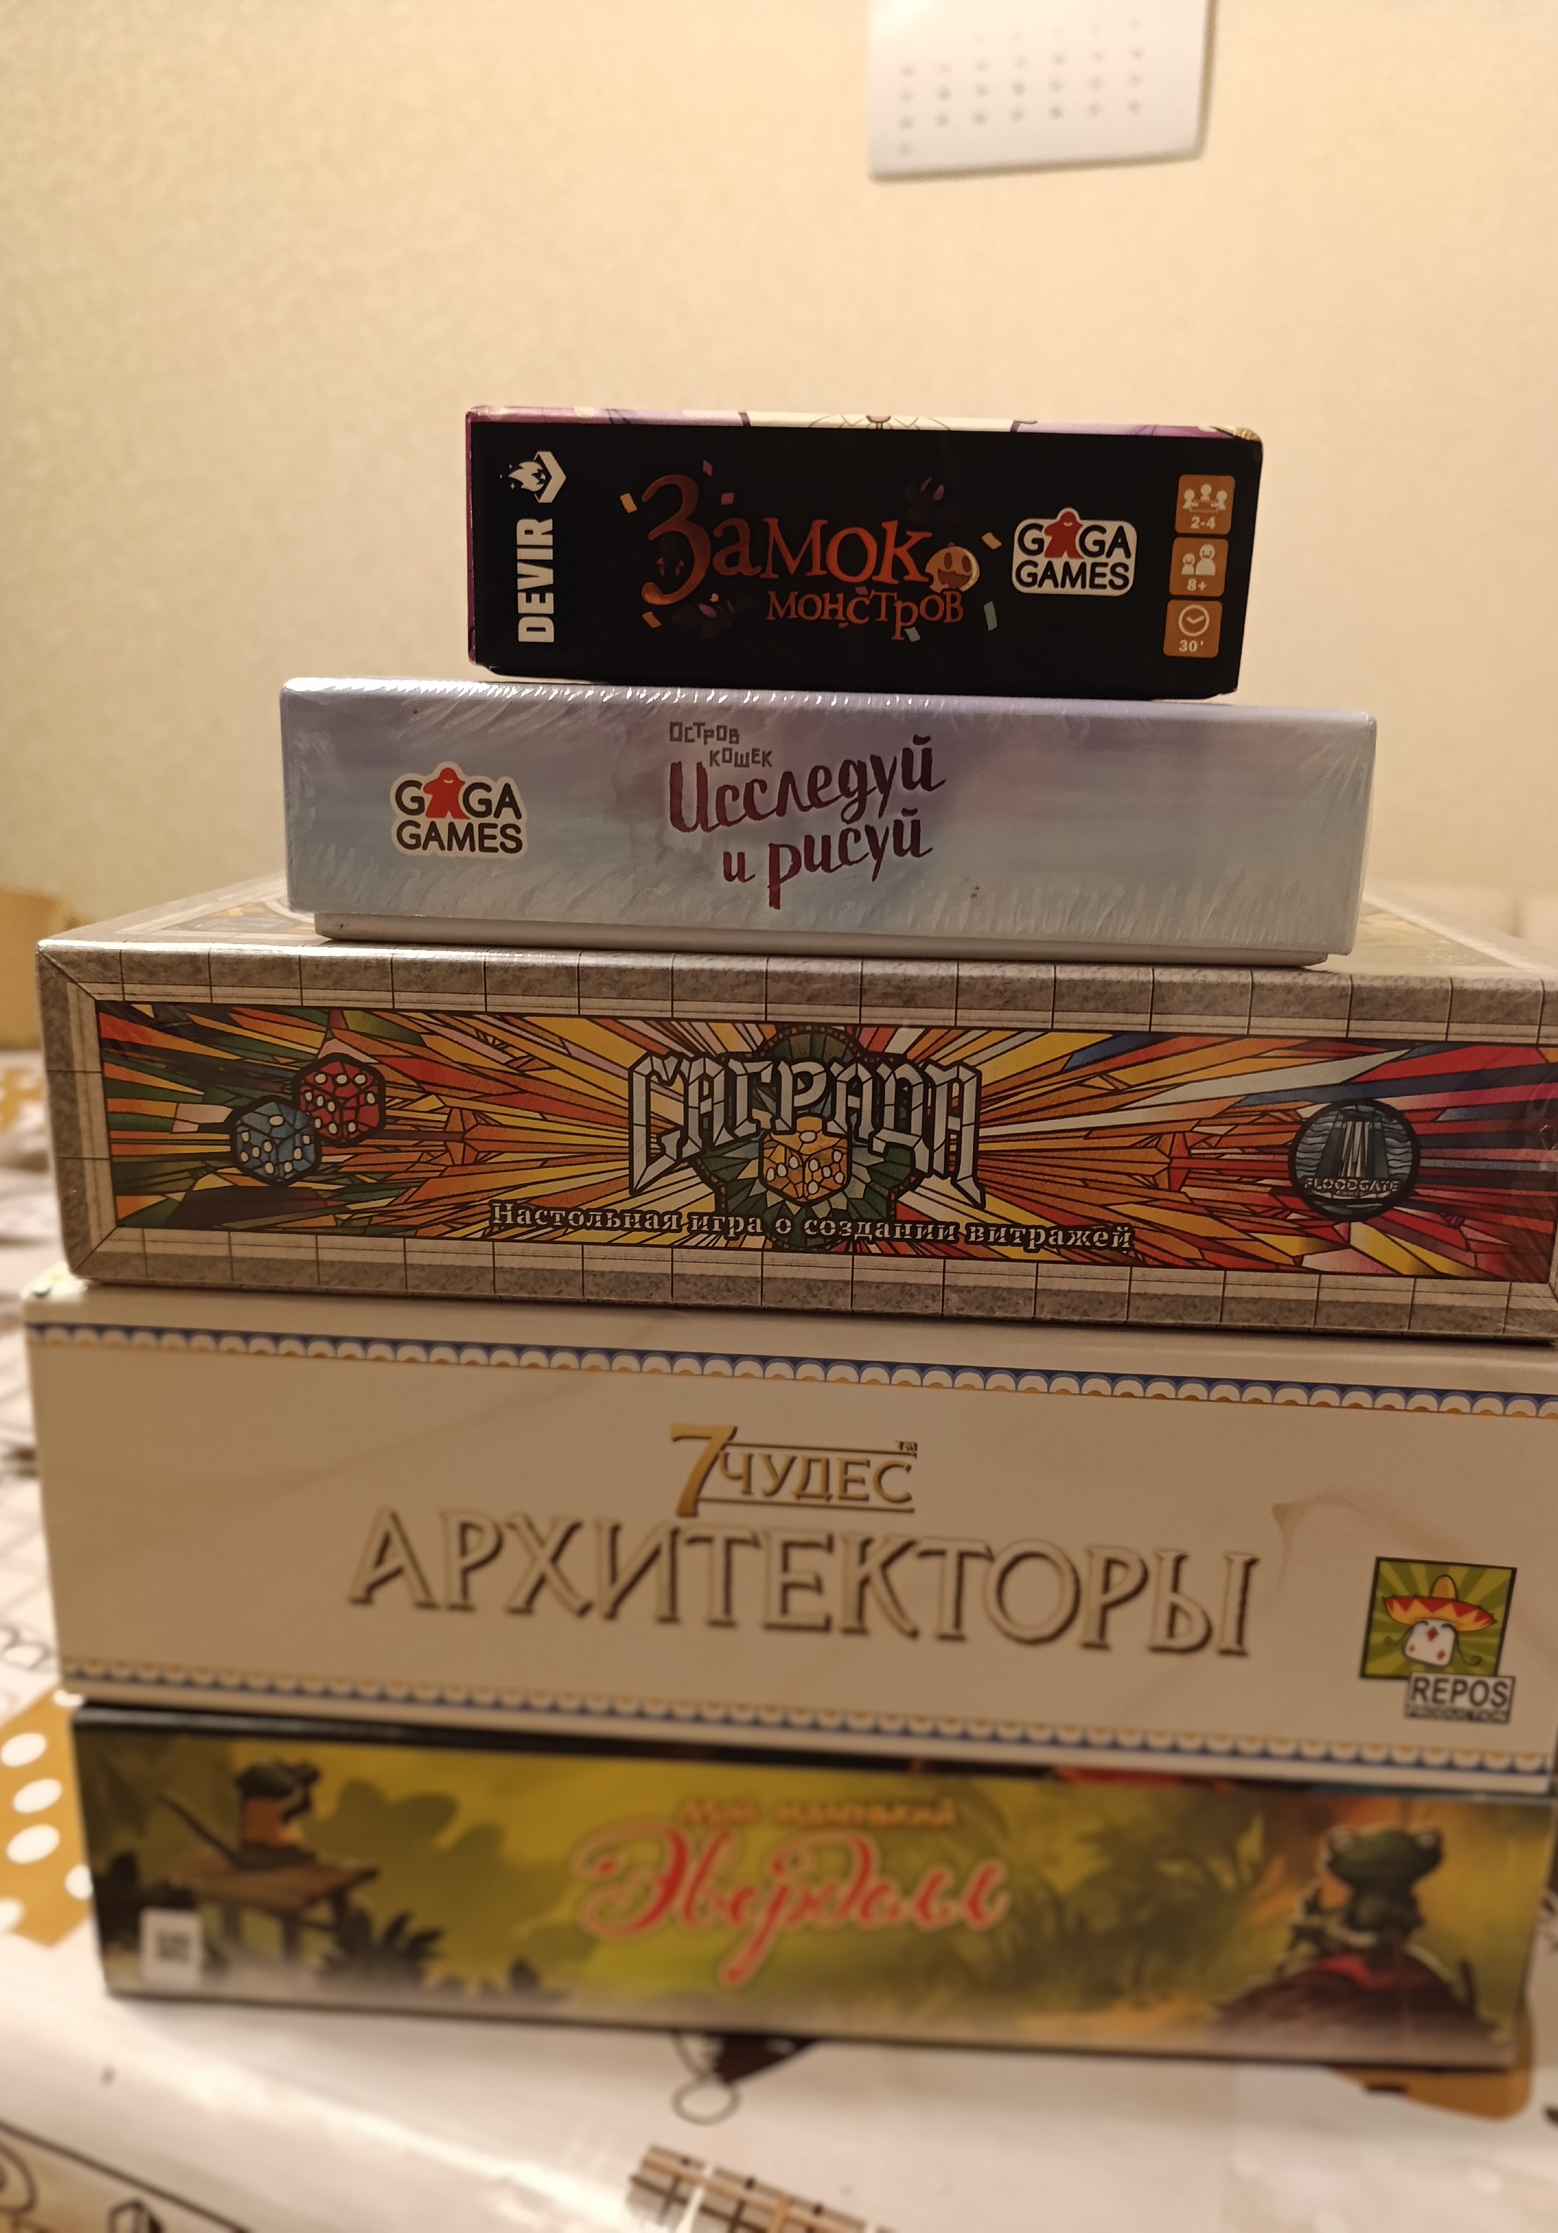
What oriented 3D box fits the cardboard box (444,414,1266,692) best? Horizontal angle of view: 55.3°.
[{"bbox_3d":[0.014,-0.111,0.310,0.139,0.045,0.097,1,15,-2],"label":"cardboard box"}]

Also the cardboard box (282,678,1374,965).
[{"bbox_3d":[0.008,-0.069,0.329,0.189,0.045,0.142,1,15,-1],"label":"cardboard box"}]

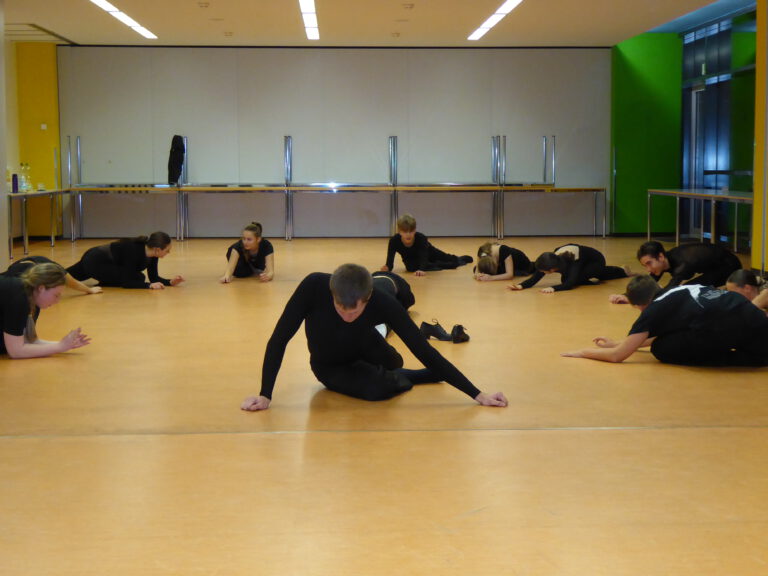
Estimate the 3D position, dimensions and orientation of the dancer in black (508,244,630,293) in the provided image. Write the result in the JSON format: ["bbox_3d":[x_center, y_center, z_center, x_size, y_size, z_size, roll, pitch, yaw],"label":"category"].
[{"bbox_3d":[1.680,-0.202,11.459,0.650,0.340,1.620,4,7,37],"label":"dancer in black"}]

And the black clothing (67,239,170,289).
[{"bbox_3d":[-2.330,-0.236,11.446,1.080,0.410,0.620,2,5,17],"label":"black clothing"}]

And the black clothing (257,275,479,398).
[{"bbox_3d":[-0.050,0.196,5.993,0.940,0.540,0.800,0,5,0],"label":"black clothing"}]

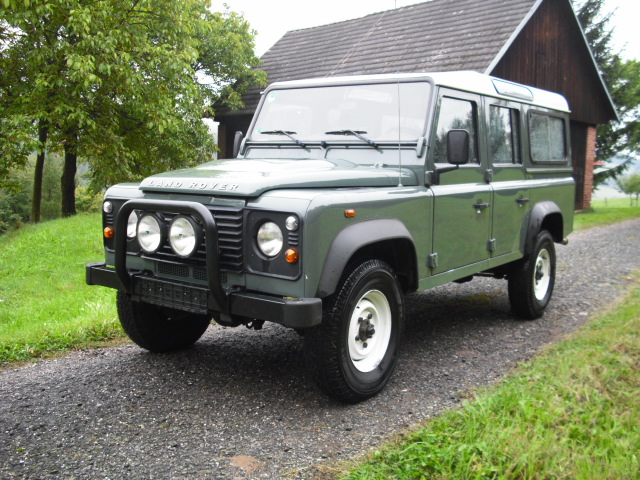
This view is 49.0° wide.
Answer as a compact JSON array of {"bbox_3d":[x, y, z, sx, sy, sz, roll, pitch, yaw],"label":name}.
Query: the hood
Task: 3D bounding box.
[{"bbox_3d":[-0.344,-0.386,4.157,1.420,0.200,1.170,6,7,35],"label":"hood"}]

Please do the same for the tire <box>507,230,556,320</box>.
[{"bbox_3d":[1.833,0.289,6.045,0.215,0.760,0.760,6,7,35],"label":"tire"}]

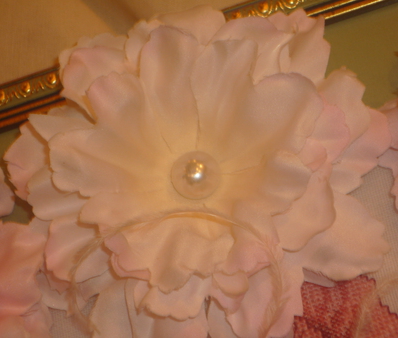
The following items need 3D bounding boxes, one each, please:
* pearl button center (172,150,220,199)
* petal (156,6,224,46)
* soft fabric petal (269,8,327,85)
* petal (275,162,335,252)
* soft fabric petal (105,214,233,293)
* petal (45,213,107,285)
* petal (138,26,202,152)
[{"bbox_3d":[-0.001,0.002,0.548,0.017,0.009,0.018,-1,72,3],"label":"pearl button center"},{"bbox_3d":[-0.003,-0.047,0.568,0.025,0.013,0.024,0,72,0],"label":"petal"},{"bbox_3d":[0.035,-0.043,0.564,0.021,0.014,0.026,22,74,7],"label":"soft fabric petal"},{"bbox_3d":[0.037,0.013,0.548,0.020,0.014,0.031,-23,69,-3],"label":"petal"},{"bbox_3d":[-0.010,0.029,0.538,0.044,0.016,0.029,4,57,3],"label":"soft fabric petal"},{"bbox_3d":[-0.043,0.027,0.550,0.025,0.013,0.019,-41,79,-18],"label":"petal"},{"bbox_3d":[-0.010,-0.028,0.550,0.019,0.014,0.043,-7,87,-2],"label":"petal"}]

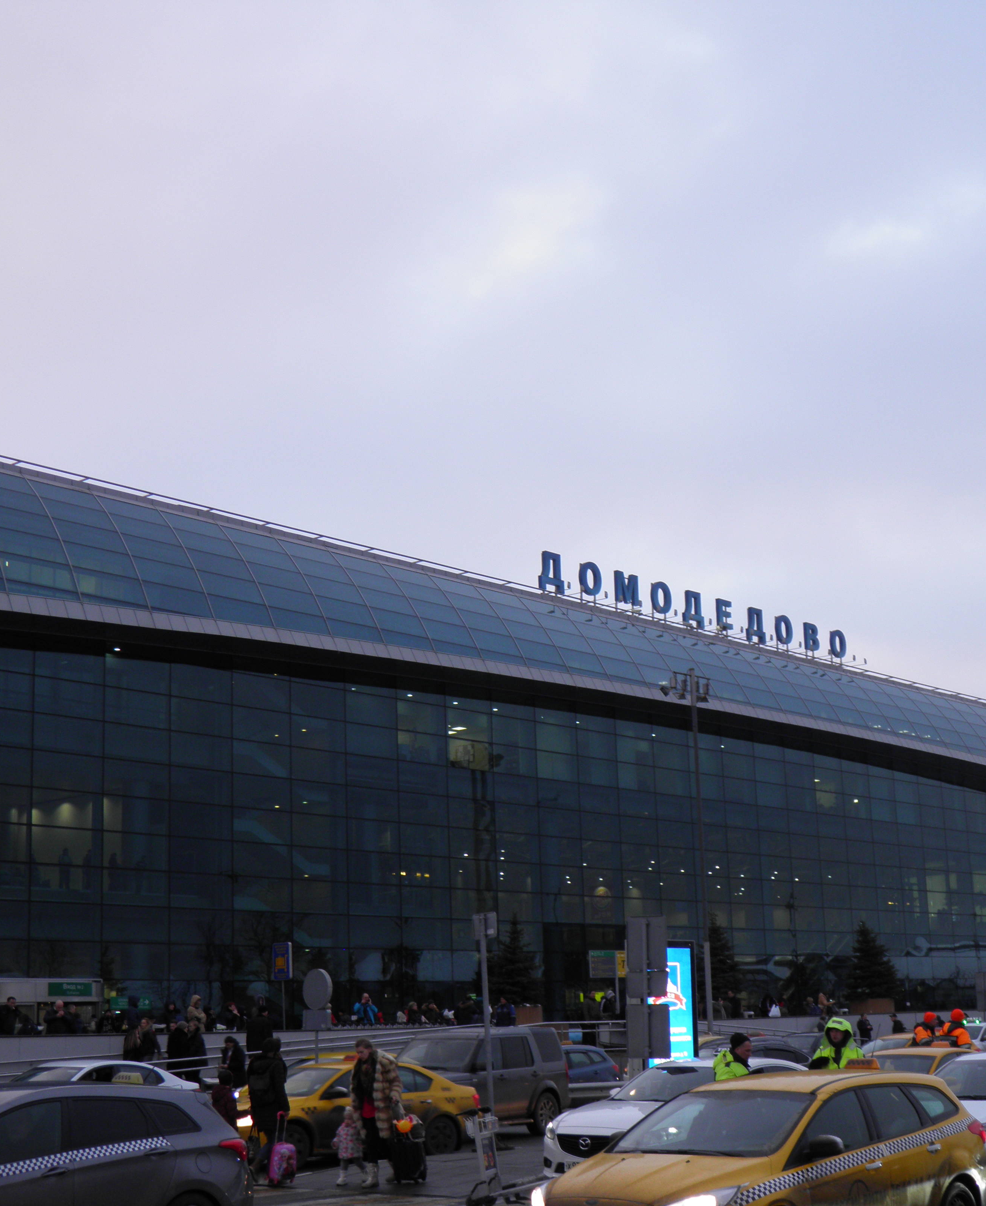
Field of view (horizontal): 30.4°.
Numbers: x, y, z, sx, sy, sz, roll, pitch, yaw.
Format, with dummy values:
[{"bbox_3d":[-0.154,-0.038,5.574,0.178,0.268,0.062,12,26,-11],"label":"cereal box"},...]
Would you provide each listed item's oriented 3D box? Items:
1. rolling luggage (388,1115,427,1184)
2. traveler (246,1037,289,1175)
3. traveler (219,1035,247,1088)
[{"bbox_3d":[-1.002,6.468,21.412,0.420,0.790,0.320,-7,-14,23],"label":"rolling luggage"},{"bbox_3d":[-2.648,6.028,21.408,0.480,1.720,0.450,-7,-14,20],"label":"traveler"},{"bbox_3d":[-5.246,9.642,36.598,0.420,1.750,0.520,11,-18,-42],"label":"traveler"}]

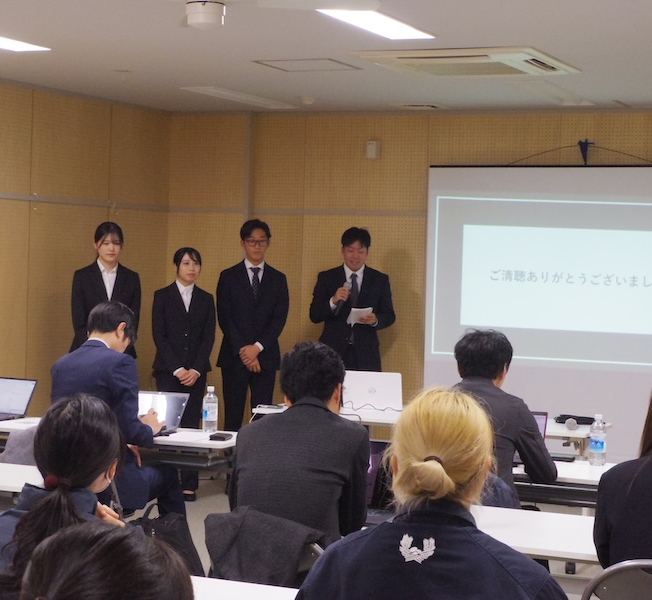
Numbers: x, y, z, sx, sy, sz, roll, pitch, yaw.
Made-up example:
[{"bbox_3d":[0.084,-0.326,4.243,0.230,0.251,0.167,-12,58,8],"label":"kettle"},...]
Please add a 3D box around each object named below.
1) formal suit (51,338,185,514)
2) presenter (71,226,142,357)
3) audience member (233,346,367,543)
[{"bbox_3d":[-0.895,0.706,6.636,0.490,1.060,0.720,3,2,32],"label":"formal suit"},{"bbox_3d":[-1.397,0.362,9.662,0.440,1.704,0.320,2,2,-9],"label":"presenter"},{"bbox_3d":[-0.059,0.761,4.595,0.470,1.276,0.740,3,2,24],"label":"audience member"}]

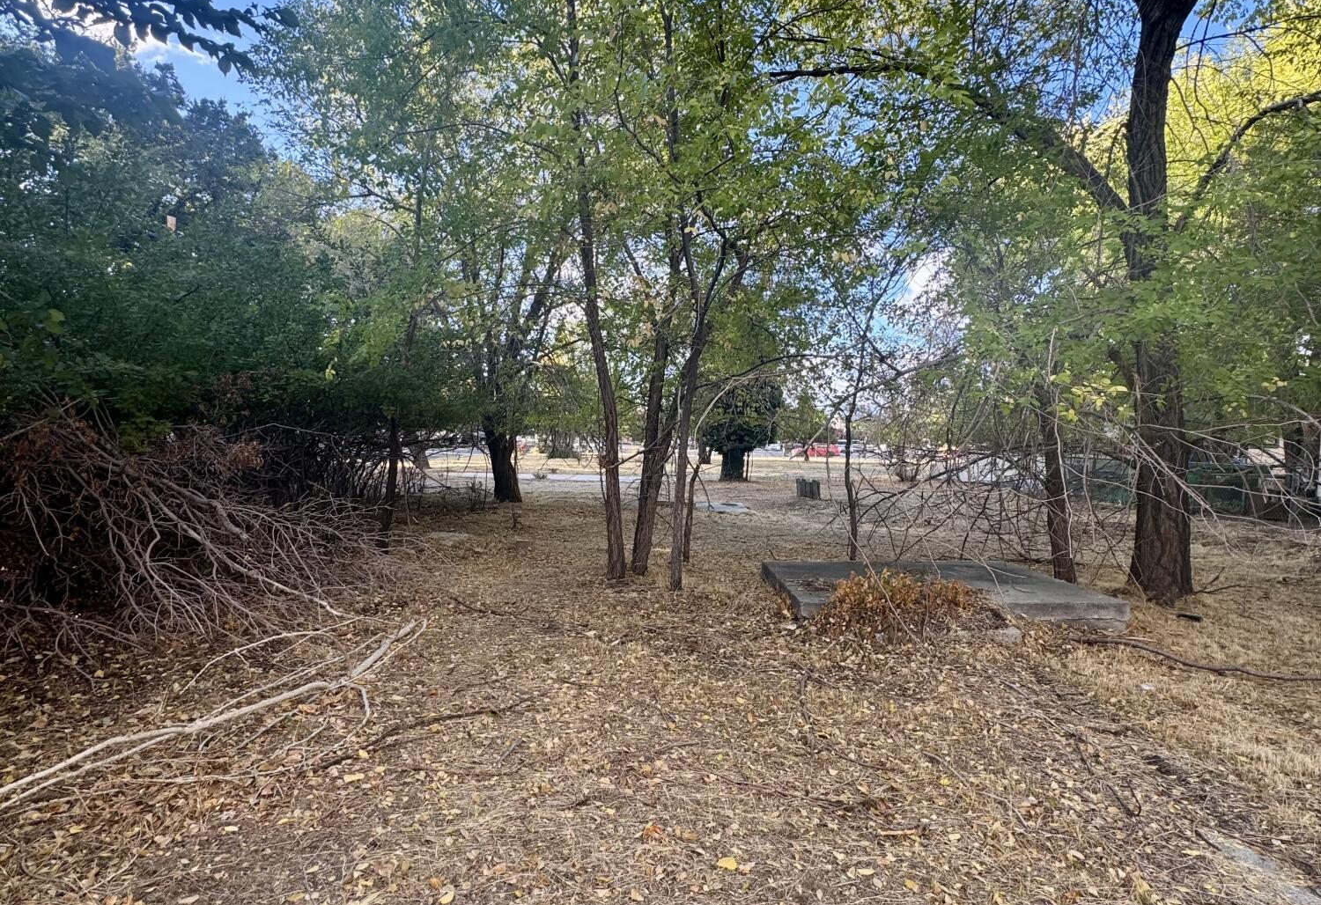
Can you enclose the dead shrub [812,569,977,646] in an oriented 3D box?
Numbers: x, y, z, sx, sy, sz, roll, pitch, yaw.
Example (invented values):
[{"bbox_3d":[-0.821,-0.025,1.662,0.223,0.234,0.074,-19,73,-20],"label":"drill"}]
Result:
[{"bbox_3d":[1.860,1.180,5.720,1.250,0.480,0.850,0,1,0],"label":"dead shrub"}]

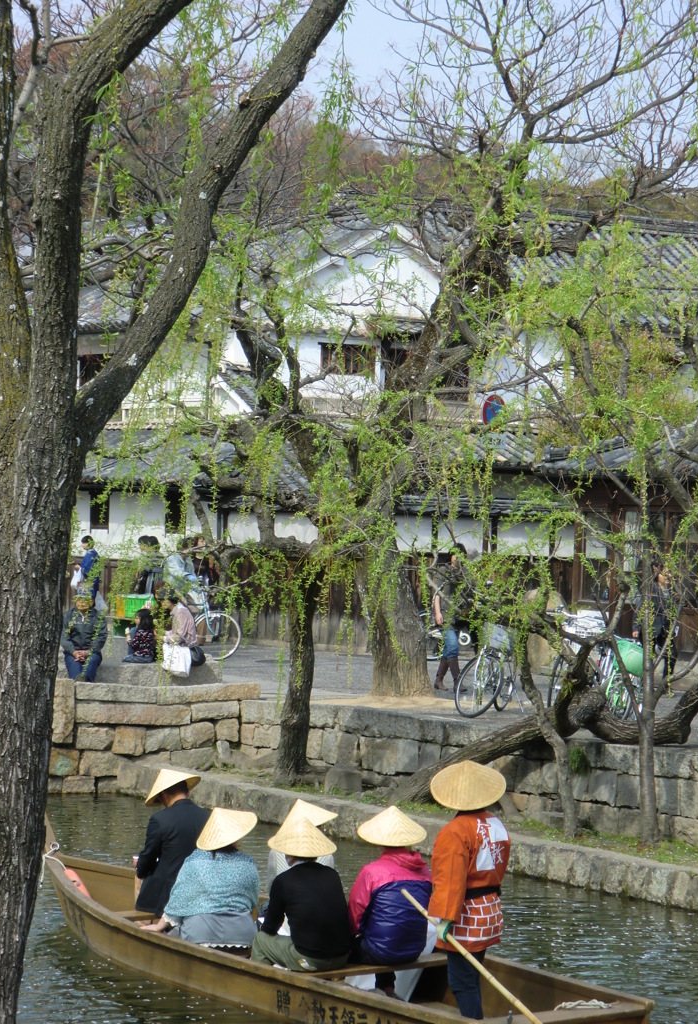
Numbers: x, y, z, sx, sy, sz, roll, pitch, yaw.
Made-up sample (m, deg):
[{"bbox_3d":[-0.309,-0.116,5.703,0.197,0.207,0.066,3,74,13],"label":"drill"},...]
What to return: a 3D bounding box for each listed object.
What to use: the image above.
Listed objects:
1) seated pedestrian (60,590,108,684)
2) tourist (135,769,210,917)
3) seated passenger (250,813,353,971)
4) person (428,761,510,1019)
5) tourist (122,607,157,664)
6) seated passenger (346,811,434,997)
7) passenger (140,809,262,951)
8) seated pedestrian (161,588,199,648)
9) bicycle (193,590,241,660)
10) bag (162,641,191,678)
[{"bbox_3d":[-3.000,1.393,29.400,0.540,1.120,0.680,1,-1,3],"label":"seated pedestrian"},{"bbox_3d":[-1.210,2.355,17.550,0.520,1.270,0.740,2,-1,-43],"label":"tourist"},{"bbox_3d":[-0.330,2.600,16.750,0.580,1.280,0.750,0,0,-30],"label":"seated passenger"},{"bbox_3d":[0.750,2.430,16.500,0.580,1.700,0.500,0,0,-34],"label":"person"},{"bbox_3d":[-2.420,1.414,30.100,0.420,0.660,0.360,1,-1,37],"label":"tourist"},{"bbox_3d":[0.250,2.600,17.250,0.560,1.320,0.720,0,0,-34],"label":"seated passenger"},{"bbox_3d":[-0.980,2.610,17.550,0.650,1.260,0.750,0,0,-30],"label":"passenger"},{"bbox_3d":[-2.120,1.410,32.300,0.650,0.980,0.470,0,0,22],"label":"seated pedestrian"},{"bbox_3d":[-2.320,1.480,36.200,1.750,1.080,0.550,0,0,18],"label":"bicycle"},{"bbox_3d":[-2.110,1.800,31.800,0.340,0.420,0.150,0,0,9],"label":"bag"}]

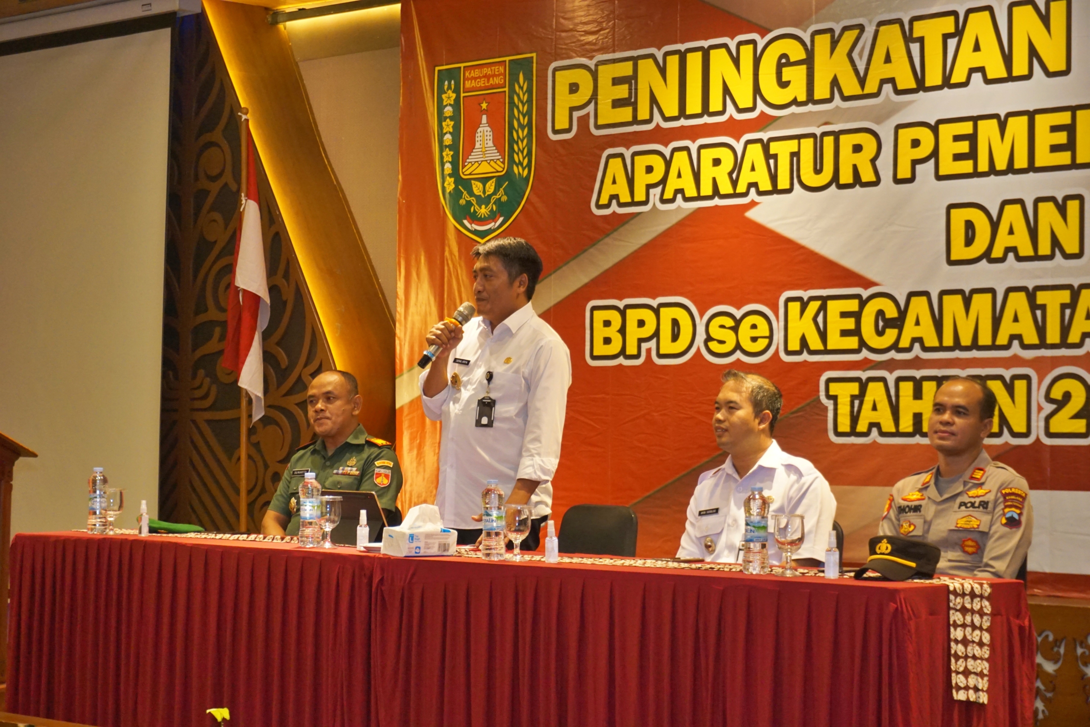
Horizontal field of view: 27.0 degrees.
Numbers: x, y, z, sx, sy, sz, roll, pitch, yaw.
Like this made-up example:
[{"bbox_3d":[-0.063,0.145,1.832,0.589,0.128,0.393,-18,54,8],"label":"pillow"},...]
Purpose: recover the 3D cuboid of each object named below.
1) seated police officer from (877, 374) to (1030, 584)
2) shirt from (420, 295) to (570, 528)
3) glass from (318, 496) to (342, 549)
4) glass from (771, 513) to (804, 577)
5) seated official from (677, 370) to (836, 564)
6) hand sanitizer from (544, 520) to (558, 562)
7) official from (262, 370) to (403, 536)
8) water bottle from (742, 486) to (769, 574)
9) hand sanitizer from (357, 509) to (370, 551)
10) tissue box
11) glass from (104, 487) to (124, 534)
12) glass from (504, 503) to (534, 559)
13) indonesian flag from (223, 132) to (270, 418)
[{"bbox_3d":[1.018,0.676,6.220,0.550,1.297,0.780,-1,-3,42],"label":"seated police officer"},{"bbox_3d":[-0.160,0.163,7.180,0.340,0.710,0.540,2,-3,-43],"label":"shirt"},{"bbox_3d":[-0.662,0.491,7.020,0.081,0.157,0.081,1,-2,0],"label":"glass"},{"bbox_3d":[0.626,0.467,5.840,0.081,0.157,0.081,1,-2,0],"label":"glass"},{"bbox_3d":[0.500,0.672,6.686,0.560,1.321,0.780,-1,-3,42],"label":"seated official"},{"bbox_3d":[0.019,0.498,6.340,0.036,0.118,0.036,1,-2,0],"label":"hand sanitizer"},{"bbox_3d":[-0.861,0.683,7.875,0.540,1.330,0.750,-1,-3,43],"label":"official"},{"bbox_3d":[0.566,0.447,6.097,0.066,0.231,0.066,1,-2,0],"label":"water bottle"},{"bbox_3d":[-0.564,0.518,7.024,0.036,0.121,0.036,1,-2,0],"label":"hand sanitizer"},{"bbox_3d":[-0.364,0.525,6.652,0.185,0.072,0.115,2,-3,-36],"label":"tissue box"},{"bbox_3d":[-1.512,0.517,7.936,0.073,0.159,0.073,1,-2,0],"label":"glass"},{"bbox_3d":[-0.075,0.478,6.430,0.081,0.157,0.081,1,-2,0],"label":"glass"},{"bbox_3d":[-1.275,-0.365,9.700,0.200,1.240,0.160,0,-2,30],"label":"indonesian flag"}]

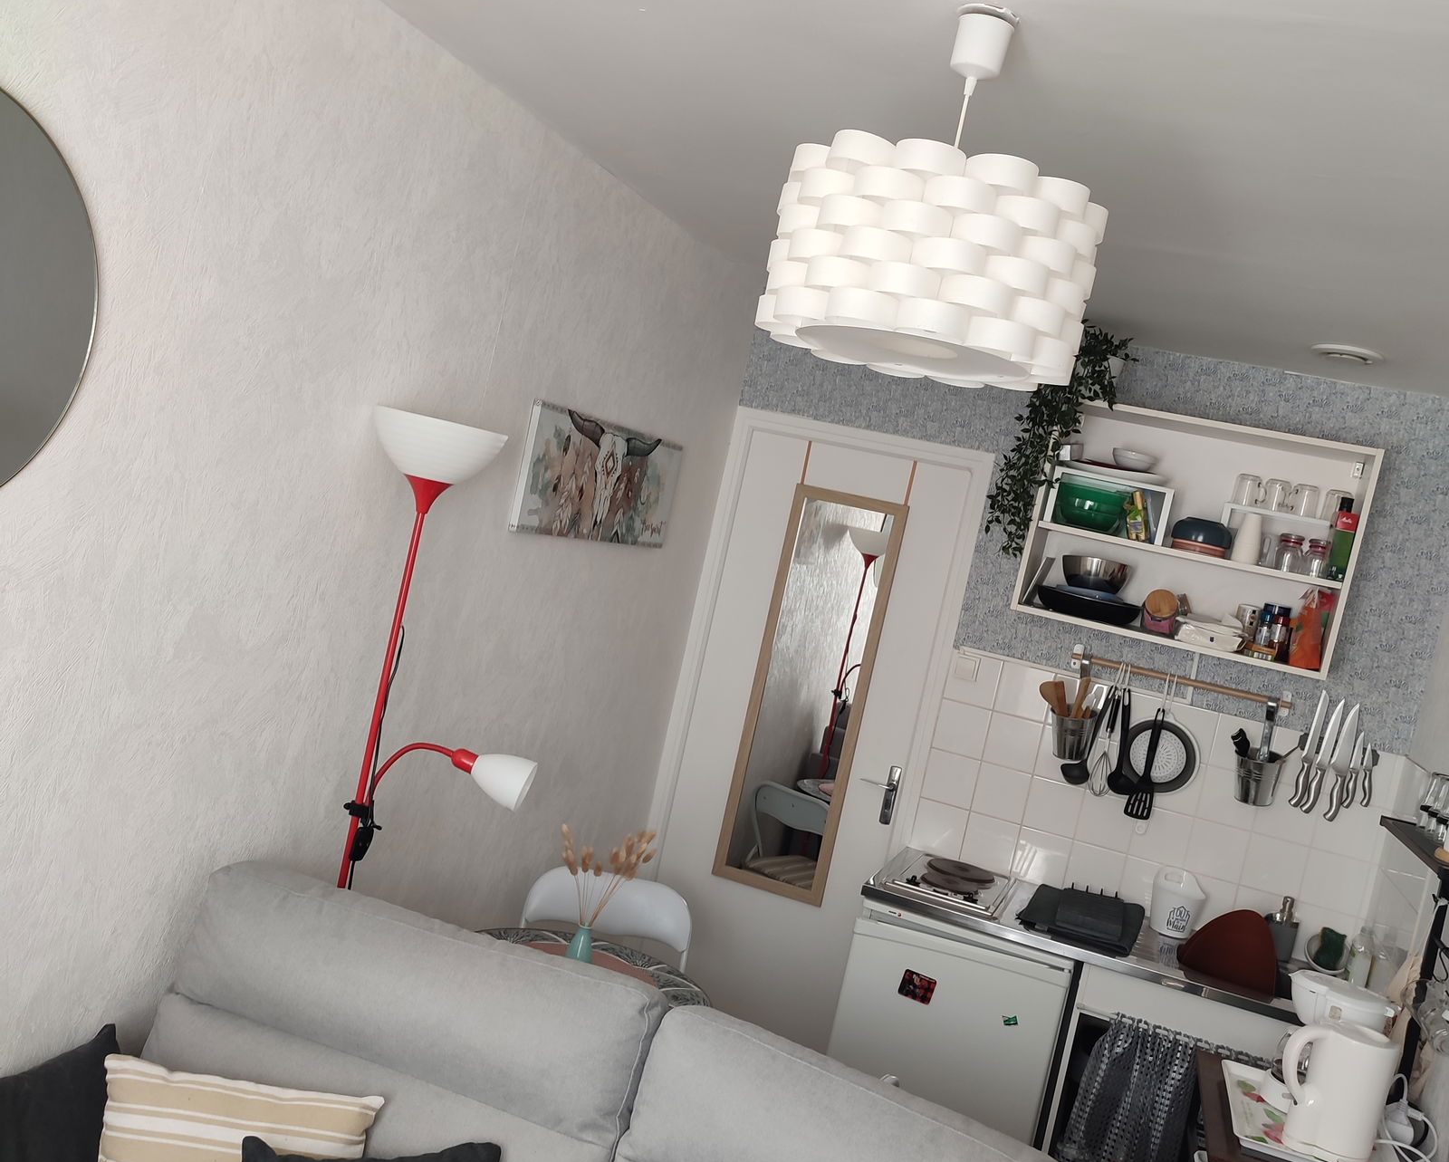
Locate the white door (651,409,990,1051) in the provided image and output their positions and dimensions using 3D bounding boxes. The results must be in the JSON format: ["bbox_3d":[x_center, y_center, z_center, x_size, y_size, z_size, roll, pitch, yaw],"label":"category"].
[{"bbox_3d":[0.192,0.584,4.194,0.760,2.040,0.060,13,4,18],"label":"white door"}]

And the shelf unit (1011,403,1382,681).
[{"bbox_3d":[1.241,-0.121,3.720,0.800,0.590,0.250,13,4,18],"label":"shelf unit"}]

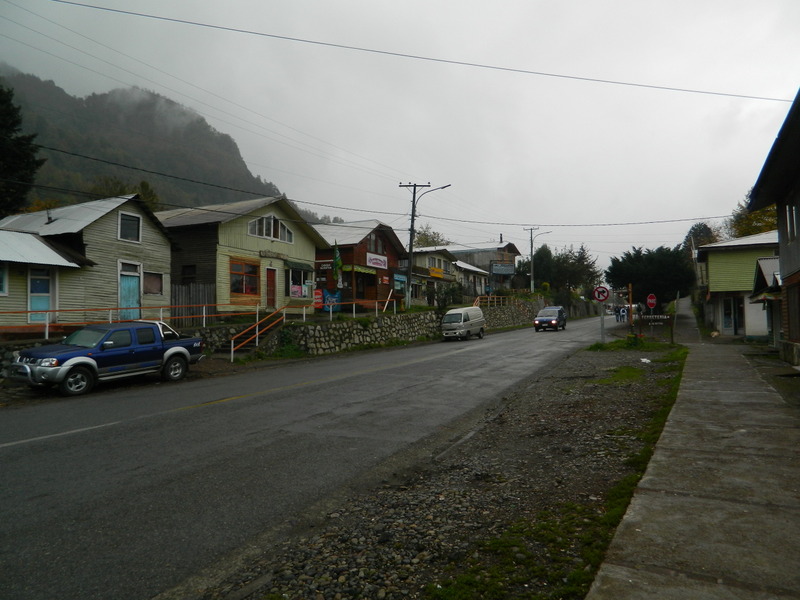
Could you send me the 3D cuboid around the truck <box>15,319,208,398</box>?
[{"bbox_3d":[-7.880,1.530,16.100,1.810,1.730,5.050,-1,0,28],"label":"truck"}]

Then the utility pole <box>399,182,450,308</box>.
[{"bbox_3d":[1.680,-3.670,39.200,3.770,8.650,0.400,-1,-2,27],"label":"utility pole"}]

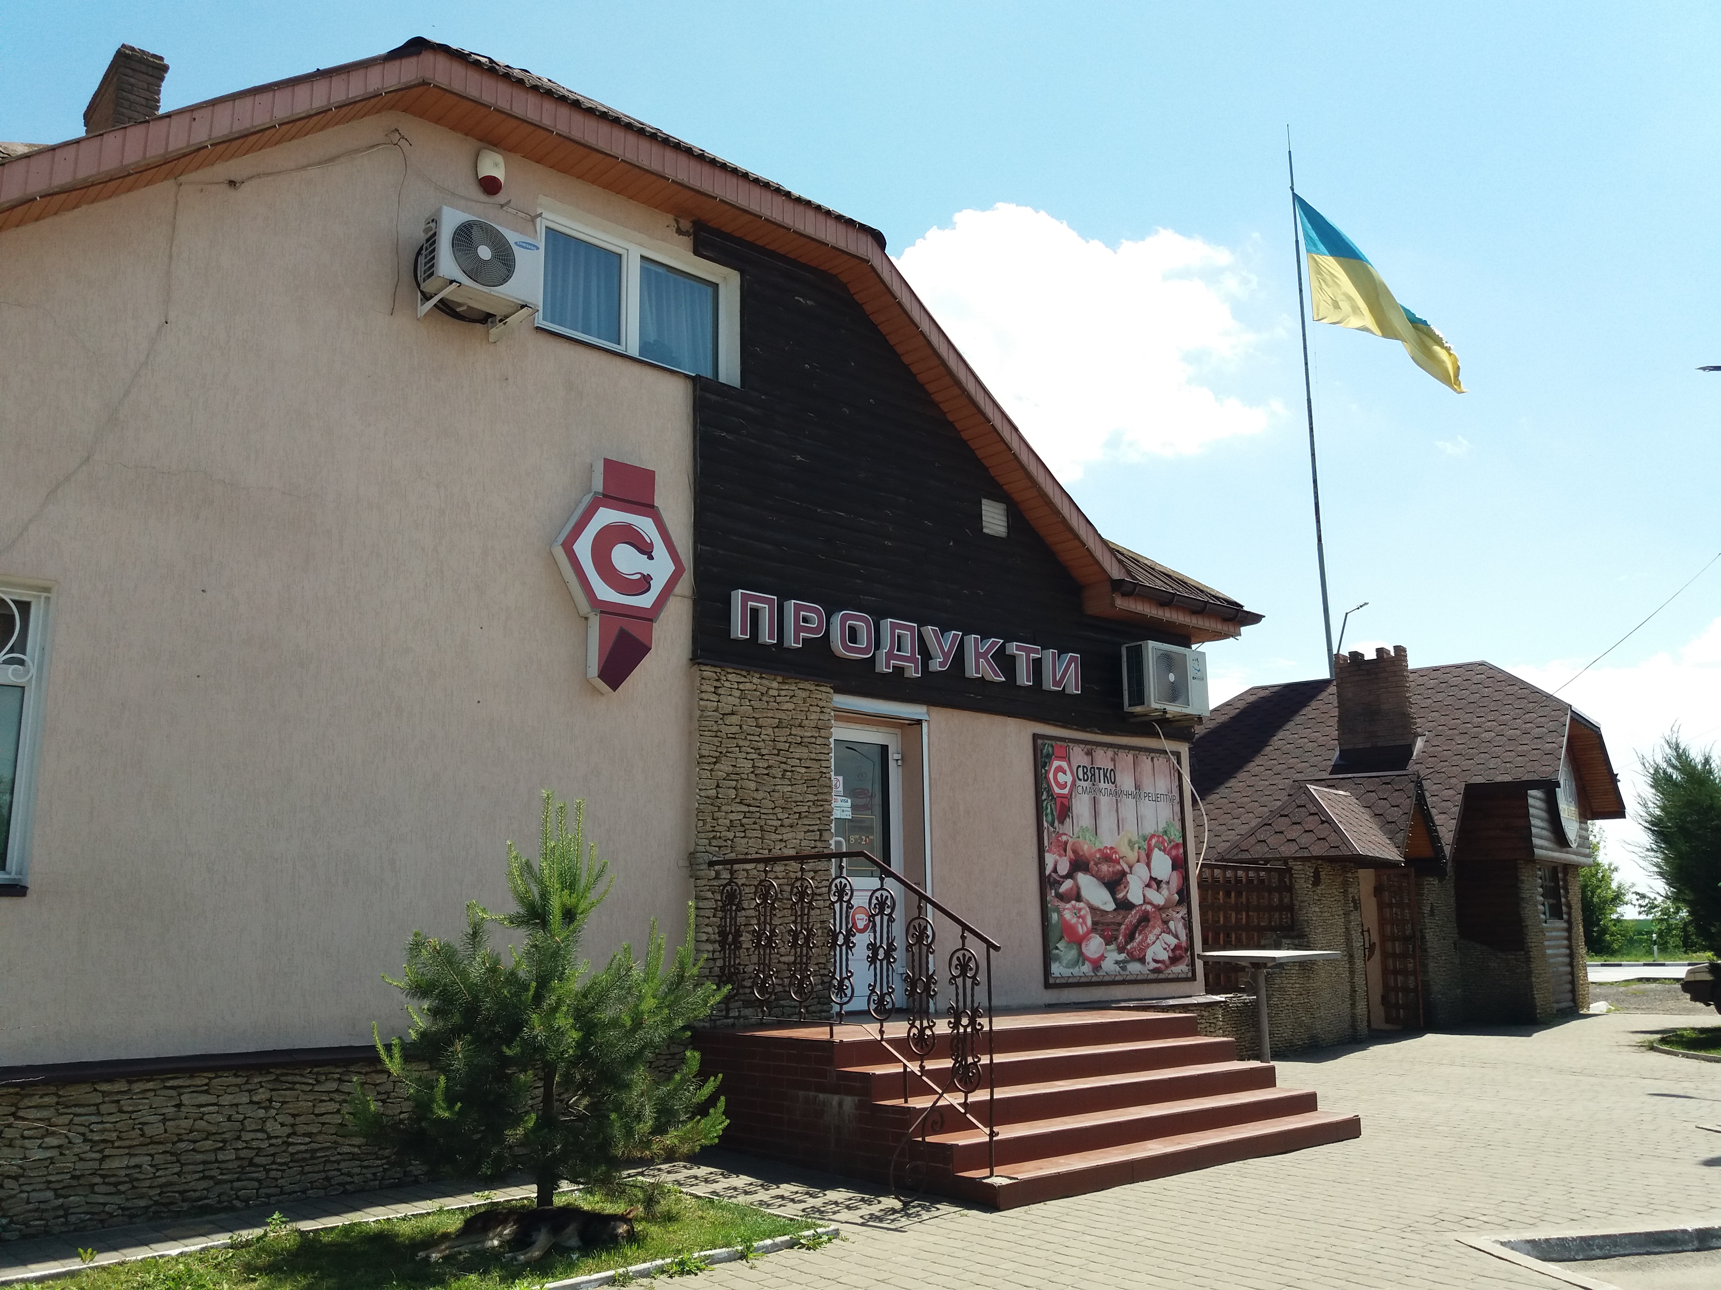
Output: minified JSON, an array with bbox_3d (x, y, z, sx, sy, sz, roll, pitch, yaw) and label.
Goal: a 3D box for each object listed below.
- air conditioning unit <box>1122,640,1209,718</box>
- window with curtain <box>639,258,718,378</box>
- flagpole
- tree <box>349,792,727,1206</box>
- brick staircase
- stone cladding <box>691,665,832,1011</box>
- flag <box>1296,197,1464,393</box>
[{"bbox_3d":[2.753,0.333,12.521,0.890,0.585,0.290,10,-16,-41],"label":"air conditioning unit"},{"bbox_3d":[-1.278,-2.321,9.918,0.700,0.800,0.100,10,-16,-41],"label":"window with curtain"},{"bbox_3d":[10.550,-2.659,31.905,0.200,20.550,0.200,10,-16,-41],"label":"flagpole"},{"bbox_3d":[-1.567,1.788,7.058,1.800,2.080,1.800,-1,-12,0],"label":"tree"},{"bbox_3d":[1.083,2.827,8.942,3.410,0.724,2.640,10,-16,-41],"label":"brick staircase"},{"bbox_3d":[-0.656,1.366,9.514,1.190,2.380,0.120,10,-16,-41],"label":"stone cladding"},{"bbox_3d":[12.044,-8.340,32.527,3.260,5.600,1.200,-5,-12,19],"label":"flag"}]

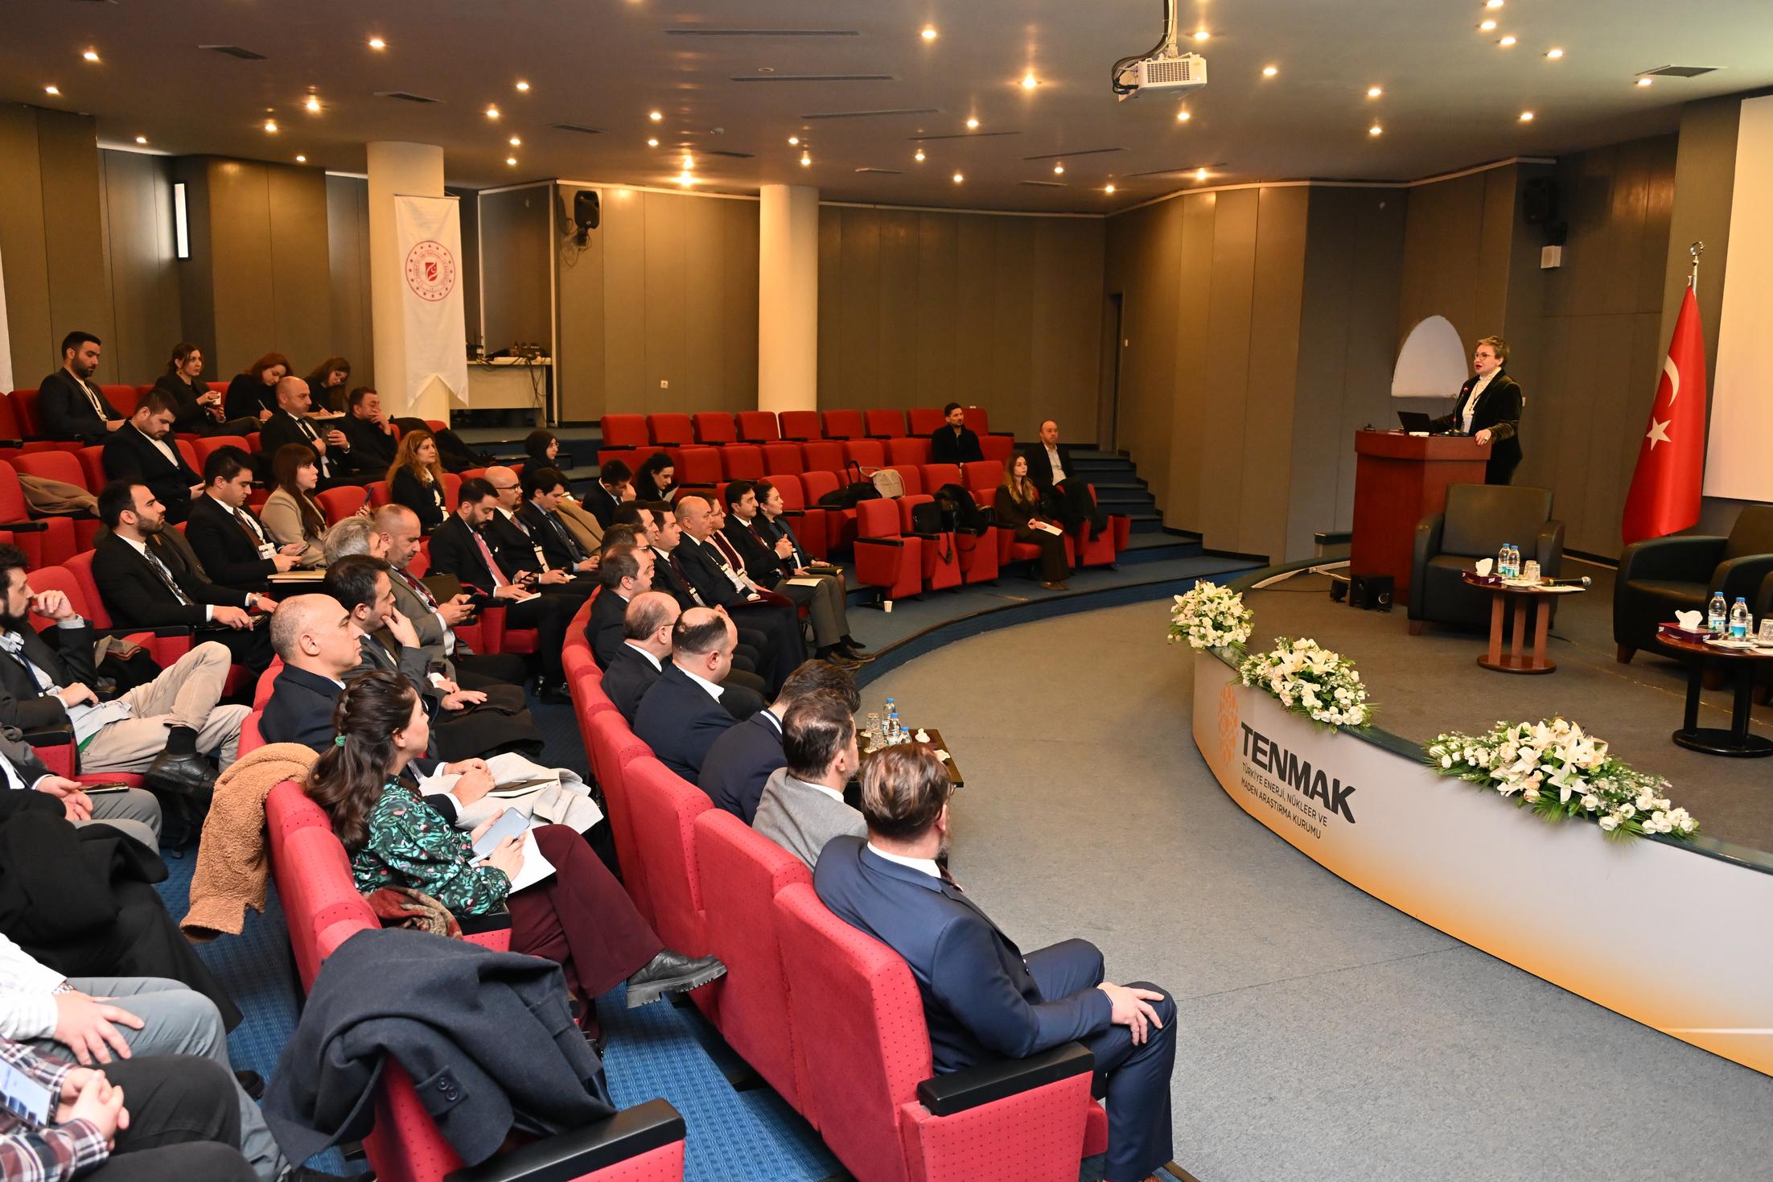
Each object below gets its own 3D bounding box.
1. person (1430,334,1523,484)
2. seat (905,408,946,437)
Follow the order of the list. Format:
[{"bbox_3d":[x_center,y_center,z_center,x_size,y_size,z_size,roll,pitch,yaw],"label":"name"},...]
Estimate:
[{"bbox_3d":[3.920,-0.822,9.850,0.480,1.730,0.520,-5,11,-32],"label":"person"},{"bbox_3d":[0.619,-1.618,16.940,0.604,0.871,0.554,-6,11,-37],"label":"seat"}]

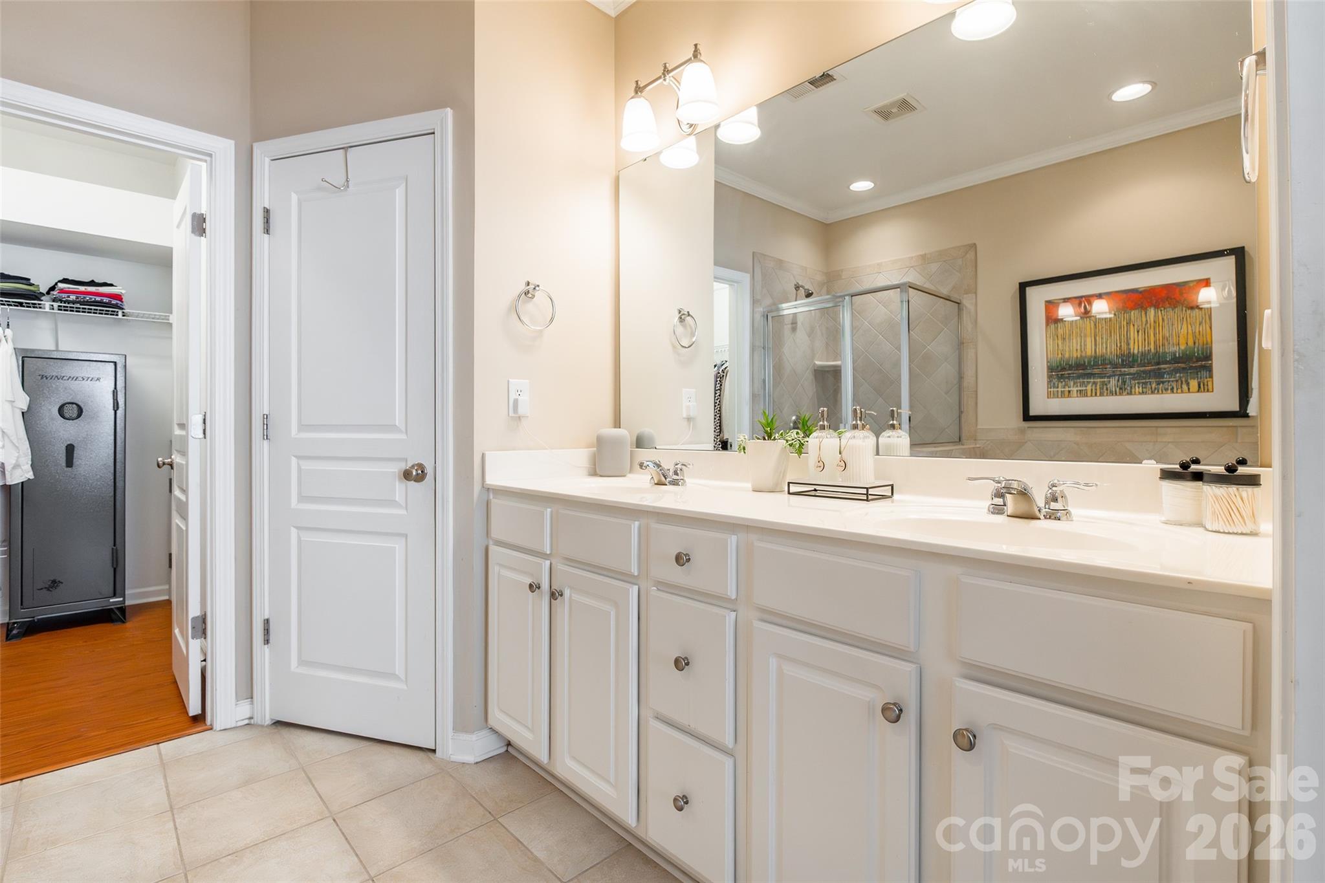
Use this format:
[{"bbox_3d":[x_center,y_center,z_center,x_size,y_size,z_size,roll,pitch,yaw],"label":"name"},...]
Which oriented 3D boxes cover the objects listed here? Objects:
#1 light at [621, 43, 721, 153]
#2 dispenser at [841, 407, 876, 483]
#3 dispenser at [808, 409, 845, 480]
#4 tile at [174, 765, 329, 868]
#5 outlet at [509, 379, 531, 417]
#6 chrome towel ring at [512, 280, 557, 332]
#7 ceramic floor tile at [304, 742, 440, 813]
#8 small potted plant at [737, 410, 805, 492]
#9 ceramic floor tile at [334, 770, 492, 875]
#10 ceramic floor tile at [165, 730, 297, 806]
[{"bbox_3d":[0.029,-1.137,1.948,0.168,0.232,0.414,-1,1,-44],"label":"light"},{"bbox_3d":[0.490,0.009,1.472,0.083,0.191,0.092,0,1,18],"label":"dispenser"},{"bbox_3d":[0.422,0.008,1.535,0.082,0.190,0.090,0,1,15],"label":"dispenser"},{"bbox_3d":[-1.149,1.043,1.647,0.314,0.010,0.318,-1,1,-44],"label":"tile"},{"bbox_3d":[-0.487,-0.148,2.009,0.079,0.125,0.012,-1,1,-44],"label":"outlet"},{"bbox_3d":[-0.435,-0.464,2.008,0.158,0.172,0.078,-1,1,-44],"label":"chrome towel ring"},{"bbox_3d":[-0.911,1.041,1.861,0.316,0.010,0.318,-1,1,-44],"label":"ceramic floor tile"},{"bbox_3d":[0.302,0.028,1.645,0.130,0.232,0.160,-1,1,-44],"label":"small potted plant"},{"bbox_3d":[-0.687,1.045,1.628,0.316,0.010,0.316,-1,1,-44],"label":"ceramic floor tile"},{"bbox_3d":[-1.373,1.039,1.879,0.314,0.010,0.318,-1,1,-44],"label":"ceramic floor tile"}]

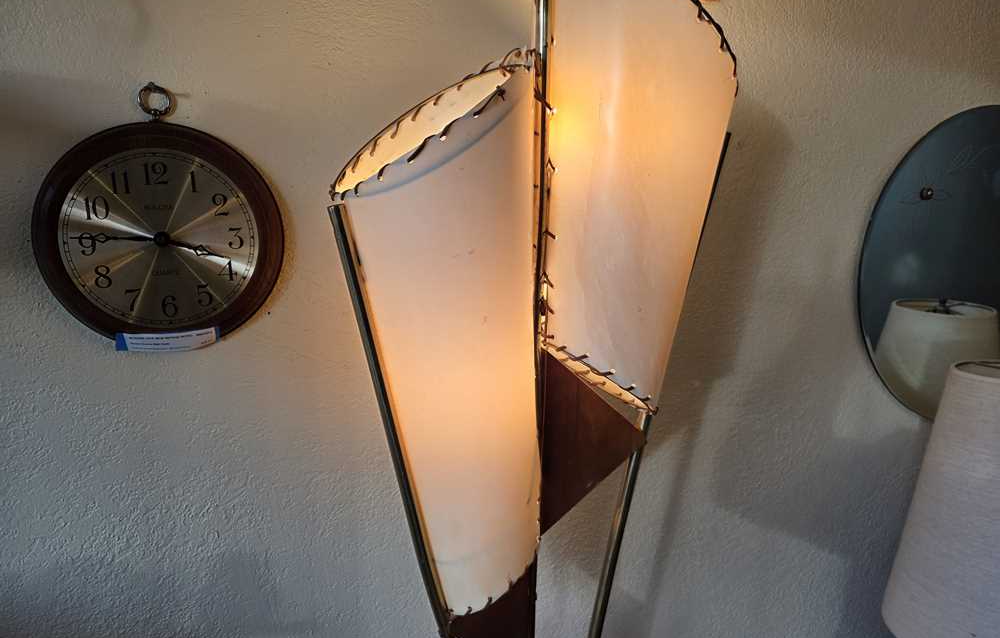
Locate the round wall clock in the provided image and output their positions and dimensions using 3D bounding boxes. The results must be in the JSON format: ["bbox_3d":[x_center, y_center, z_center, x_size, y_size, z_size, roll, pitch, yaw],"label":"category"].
[{"bbox_3d":[-0.376,-0.109,0.737,0.258,0.299,0.043,-4,10,-20],"label":"round wall clock"}]

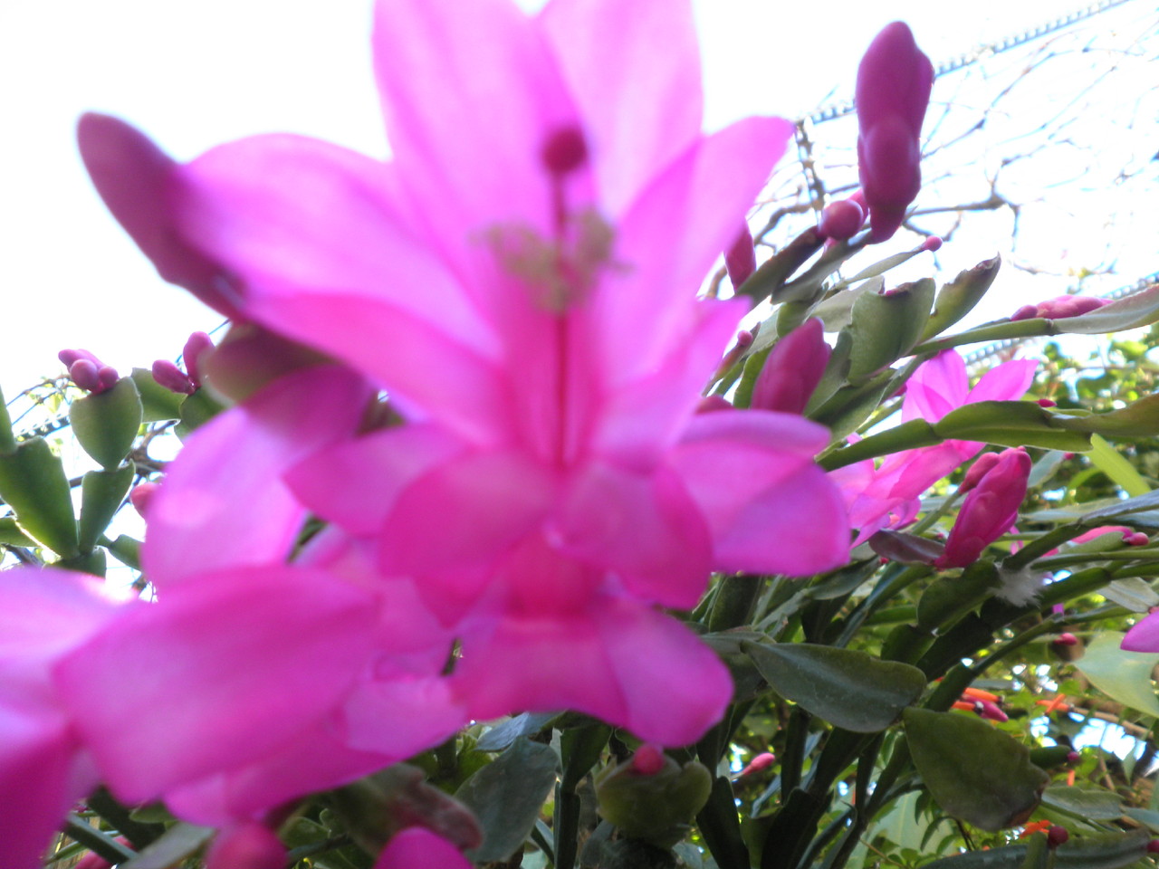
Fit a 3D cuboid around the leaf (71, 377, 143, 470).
[{"bbox_3d":[-0.157,-0.004,0.290,0.024,0.030,0.006,2,-3,-6],"label":"leaf"}]

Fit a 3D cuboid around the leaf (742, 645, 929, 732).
[{"bbox_3d":[0.056,0.056,0.192,0.040,0.019,0.006,18,-23,0],"label":"leaf"}]

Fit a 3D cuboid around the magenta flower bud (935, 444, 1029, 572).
[{"bbox_3d":[0.102,0.019,0.220,0.017,0.035,0.015,35,6,0],"label":"magenta flower bud"}]

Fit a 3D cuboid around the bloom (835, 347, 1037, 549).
[{"bbox_3d":[0.118,0.004,0.290,0.044,0.068,0.045,44,-6,-12],"label":"bloom"}]

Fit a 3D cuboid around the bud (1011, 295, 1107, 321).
[{"bbox_3d":[0.154,-0.040,0.280,0.032,0.010,0.010,-12,-11,-9],"label":"bud"}]

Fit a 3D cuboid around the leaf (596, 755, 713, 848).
[{"bbox_3d":[0.014,0.071,0.168,0.021,0.020,0.009,0,26,0],"label":"leaf"}]

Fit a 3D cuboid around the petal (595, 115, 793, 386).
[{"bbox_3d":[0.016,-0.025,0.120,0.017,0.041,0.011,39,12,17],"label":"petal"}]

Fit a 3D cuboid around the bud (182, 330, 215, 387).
[{"bbox_3d":[-0.136,-0.027,0.310,0.012,0.021,0.012,6,-3,0],"label":"bud"}]

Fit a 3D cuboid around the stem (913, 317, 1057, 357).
[{"bbox_3d":[0.116,-0.028,0.250,0.043,0.007,0.012,-14,-11,0],"label":"stem"}]

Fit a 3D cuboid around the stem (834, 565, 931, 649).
[{"bbox_3d":[0.096,0.054,0.275,0.042,0.010,0.008,-41,-8,-18],"label":"stem"}]

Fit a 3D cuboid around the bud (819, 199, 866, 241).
[{"bbox_3d":[0.065,-0.053,0.215,0.010,0.011,0.011,12,26,-4],"label":"bud"}]

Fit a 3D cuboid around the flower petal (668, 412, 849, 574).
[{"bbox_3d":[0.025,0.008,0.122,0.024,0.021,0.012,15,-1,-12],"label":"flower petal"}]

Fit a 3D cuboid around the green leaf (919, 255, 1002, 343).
[{"bbox_3d":[0.116,-0.042,0.265,0.013,0.034,0.010,41,-6,9],"label":"green leaf"}]

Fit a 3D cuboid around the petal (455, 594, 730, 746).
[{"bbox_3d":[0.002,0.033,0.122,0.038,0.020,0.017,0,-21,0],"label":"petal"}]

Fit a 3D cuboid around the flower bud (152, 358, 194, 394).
[{"bbox_3d":[-0.135,-0.019,0.290,0.015,0.009,0.009,34,0,0],"label":"flower bud"}]

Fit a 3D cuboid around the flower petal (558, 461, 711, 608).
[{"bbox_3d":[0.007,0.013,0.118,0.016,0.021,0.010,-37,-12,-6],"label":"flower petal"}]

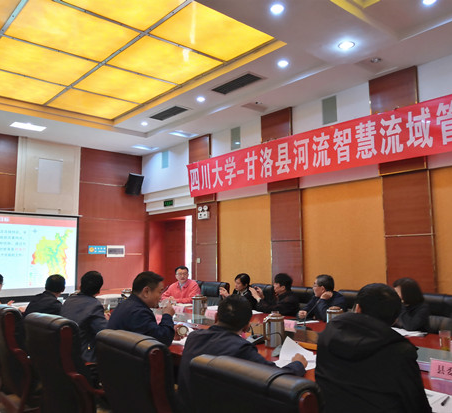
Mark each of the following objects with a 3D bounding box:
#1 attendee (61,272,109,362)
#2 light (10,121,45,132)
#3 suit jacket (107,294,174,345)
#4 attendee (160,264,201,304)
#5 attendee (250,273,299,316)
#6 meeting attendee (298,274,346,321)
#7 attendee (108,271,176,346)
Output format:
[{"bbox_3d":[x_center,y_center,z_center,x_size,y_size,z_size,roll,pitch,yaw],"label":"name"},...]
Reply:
[{"bbox_3d":[-0.950,1.130,3.021,0.540,1.300,0.780,-5,-7,33],"label":"attendee"},{"bbox_3d":[-3.744,-1.512,8.161,0.580,0.060,0.310,5,-8,-41],"label":"light"},{"bbox_3d":[-0.440,0.880,2.468,0.500,0.730,0.550,4,-8,-37],"label":"suit jacket"},{"bbox_3d":[-0.614,1.413,5.739,0.580,1.250,0.750,-3,-6,23],"label":"attendee"},{"bbox_3d":[0.467,1.245,3.979,0.780,1.250,0.540,2,-7,-22],"label":"attendee"},{"bbox_3d":[0.969,1.255,4.036,0.750,1.180,0.600,3,-7,-34],"label":"meeting attendee"},{"bbox_3d":[-0.423,1.056,2.463,0.800,1.320,0.560,4,-8,-37],"label":"attendee"}]

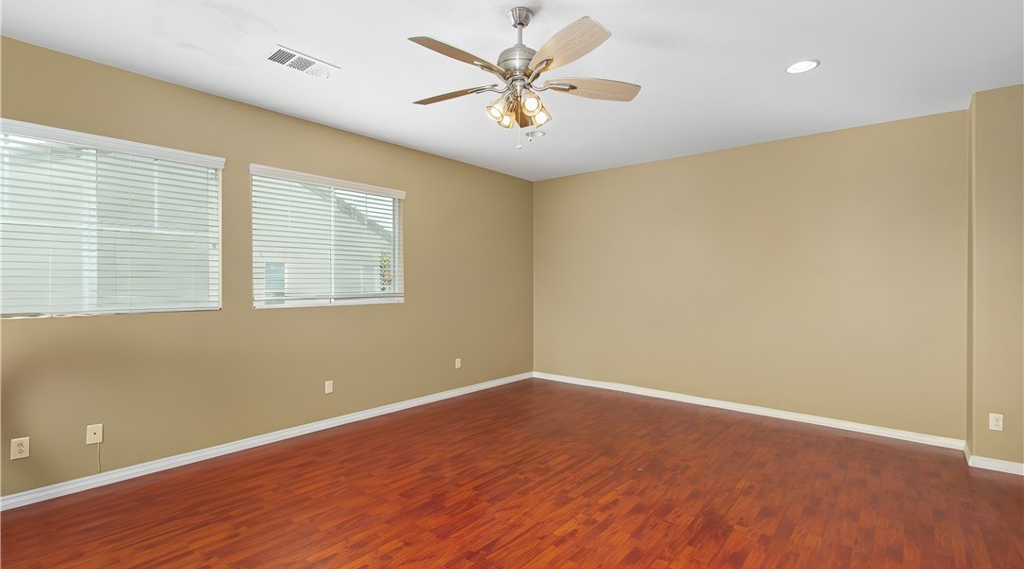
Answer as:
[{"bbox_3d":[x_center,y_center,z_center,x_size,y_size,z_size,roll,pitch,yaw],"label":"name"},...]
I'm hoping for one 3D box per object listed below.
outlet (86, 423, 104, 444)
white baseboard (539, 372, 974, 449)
[{"bbox_3d":[-2.669,0.959,2.913,0.010,0.116,0.072,1,1,40],"label":"outlet"},{"bbox_3d":[1.949,1.260,5.010,4.333,0.081,0.016,1,1,40],"label":"white baseboard"}]

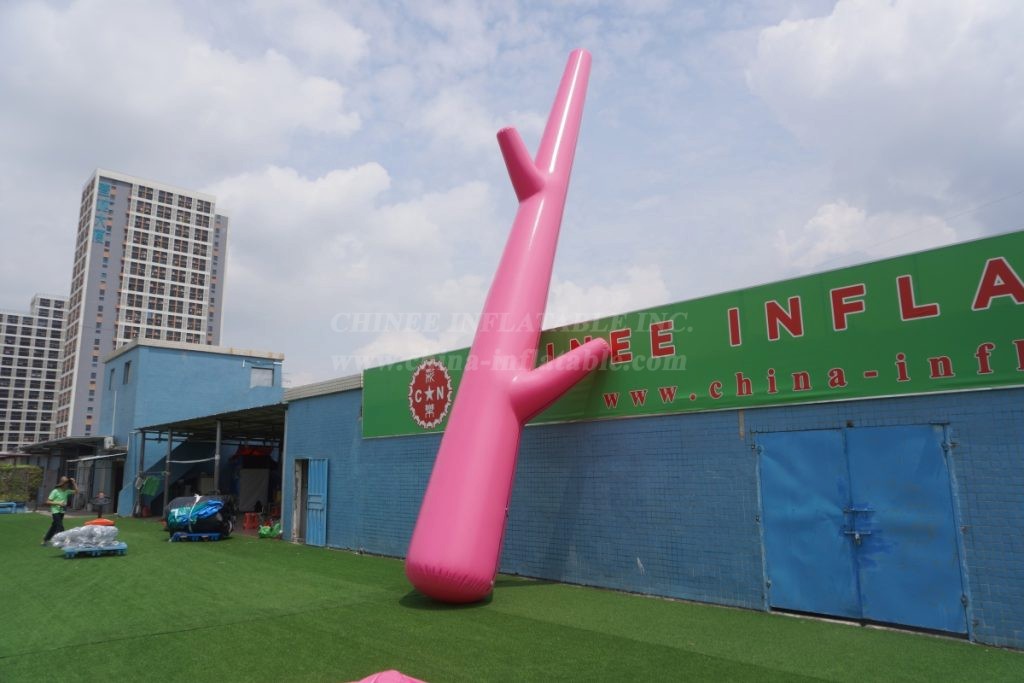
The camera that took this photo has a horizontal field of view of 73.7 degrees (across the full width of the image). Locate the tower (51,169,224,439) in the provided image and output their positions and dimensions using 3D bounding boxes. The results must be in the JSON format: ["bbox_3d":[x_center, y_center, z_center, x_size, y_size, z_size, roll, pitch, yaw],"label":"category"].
[{"bbox_3d":[-72.148,-1.334,136.012,26.291,56.833,16.775,8,-14,-42],"label":"tower"}]

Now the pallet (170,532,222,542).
[{"bbox_3d":[-8.012,5.028,17.692,1.170,0.160,1.050,1,-10,-10],"label":"pallet"}]

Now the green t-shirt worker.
[{"bbox_3d":[-11.305,4.233,17.145,0.560,1.630,0.520,-2,-10,8],"label":"green t-shirt worker"}]

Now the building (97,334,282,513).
[{"bbox_3d":[-14.791,4.106,31.203,5.971,7.000,6.228,8,-14,-42],"label":"building"}]

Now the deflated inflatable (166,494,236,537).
[{"bbox_3d":[-8.025,4.542,17.810,1.450,0.900,1.150,1,-10,-10],"label":"deflated inflatable"}]

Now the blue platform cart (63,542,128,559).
[{"bbox_3d":[-8.921,4.506,14.731,1.150,0.160,1.050,5,-12,-28],"label":"blue platform cart"}]

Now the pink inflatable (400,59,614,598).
[{"bbox_3d":[0.401,-0.590,9.911,2.423,8.515,1.217,19,-16,-18],"label":"pink inflatable"}]

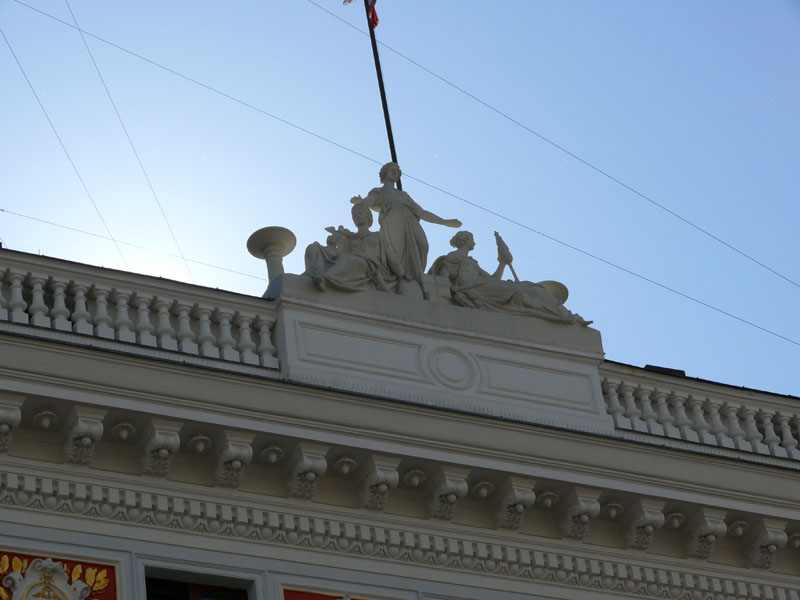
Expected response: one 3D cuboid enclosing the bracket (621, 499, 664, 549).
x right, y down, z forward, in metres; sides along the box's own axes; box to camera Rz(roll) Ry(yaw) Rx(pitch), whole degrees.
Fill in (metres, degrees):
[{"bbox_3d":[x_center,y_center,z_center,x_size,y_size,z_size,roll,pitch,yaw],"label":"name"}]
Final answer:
[{"bbox_3d":[3.151,2.898,29.805,0.388,0.390,0.571,11,-42,-24],"label":"bracket"}]

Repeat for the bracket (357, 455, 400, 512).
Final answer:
[{"bbox_3d":[-0.252,2.237,28.250,0.388,0.390,0.571,11,-42,-24],"label":"bracket"}]

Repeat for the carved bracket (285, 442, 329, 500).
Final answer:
[{"bbox_3d":[-1.103,2.072,27.862,0.388,0.390,0.571,11,-42,-24],"label":"carved bracket"}]

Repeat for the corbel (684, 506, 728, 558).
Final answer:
[{"bbox_3d":[4.002,3.063,30.194,0.388,0.390,0.571,11,-42,-24],"label":"corbel"}]

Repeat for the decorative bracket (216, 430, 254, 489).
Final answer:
[{"bbox_3d":[-1.954,1.907,27.473,0.388,0.390,0.571,11,-42,-24],"label":"decorative bracket"}]

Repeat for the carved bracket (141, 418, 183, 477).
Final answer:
[{"bbox_3d":[-2.805,1.742,27.084,0.388,0.390,0.571,11,-42,-24],"label":"carved bracket"}]

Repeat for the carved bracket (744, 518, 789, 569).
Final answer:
[{"bbox_3d":[4.853,3.229,30.583,0.388,0.390,0.571,11,-42,-24],"label":"carved bracket"}]

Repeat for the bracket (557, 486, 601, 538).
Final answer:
[{"bbox_3d":[2.300,2.733,29.417,0.388,0.390,0.571,11,-42,-24],"label":"bracket"}]

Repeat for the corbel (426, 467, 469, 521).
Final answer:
[{"bbox_3d":[0.599,2.403,28.639,0.388,0.390,0.571,11,-42,-24],"label":"corbel"}]

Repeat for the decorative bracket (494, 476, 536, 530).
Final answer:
[{"bbox_3d":[1.449,2.568,29.028,0.388,0.390,0.571,11,-42,-24],"label":"decorative bracket"}]

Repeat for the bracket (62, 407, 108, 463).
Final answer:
[{"bbox_3d":[-3.656,1.577,26.695,0.388,0.390,0.571,11,-42,-24],"label":"bracket"}]

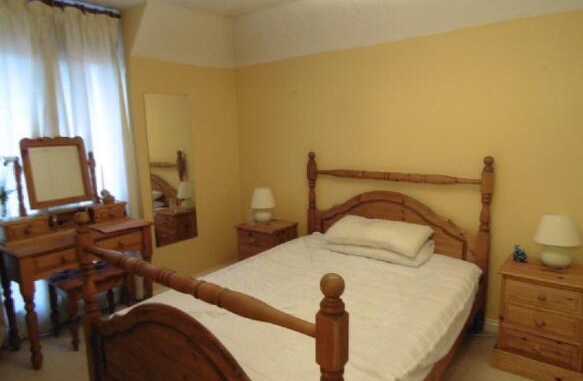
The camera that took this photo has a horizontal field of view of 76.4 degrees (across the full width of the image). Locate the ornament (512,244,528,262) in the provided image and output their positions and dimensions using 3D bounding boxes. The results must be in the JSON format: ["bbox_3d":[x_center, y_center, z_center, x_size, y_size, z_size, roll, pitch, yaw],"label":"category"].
[{"bbox_3d":[1.452,0.398,2.345,0.082,0.100,0.060,6,12,38],"label":"ornament"}]

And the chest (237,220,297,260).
[{"bbox_3d":[-0.211,0.608,3.414,0.420,0.585,0.375,6,12,38],"label":"chest"}]

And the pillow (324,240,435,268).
[{"bbox_3d":[0.631,0.396,2.753,0.730,0.125,0.410,6,15,38],"label":"pillow"}]

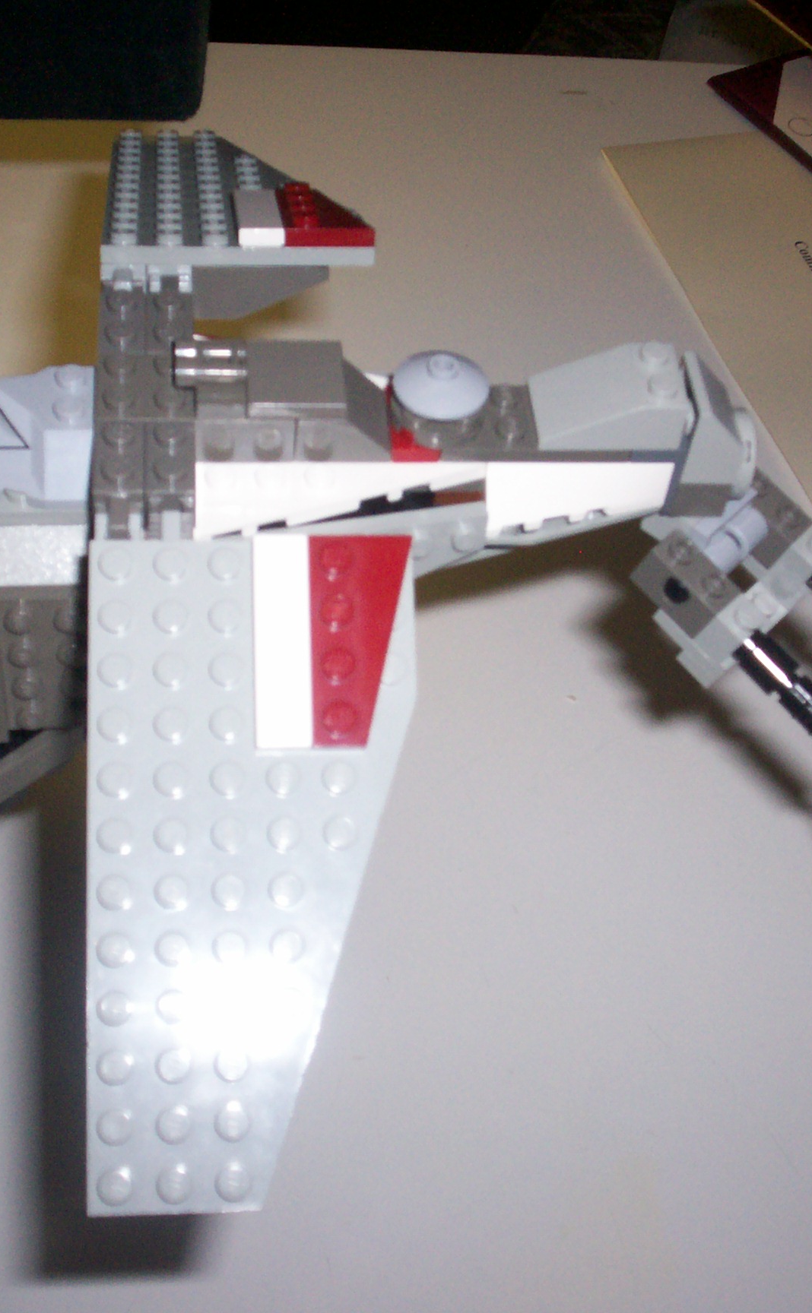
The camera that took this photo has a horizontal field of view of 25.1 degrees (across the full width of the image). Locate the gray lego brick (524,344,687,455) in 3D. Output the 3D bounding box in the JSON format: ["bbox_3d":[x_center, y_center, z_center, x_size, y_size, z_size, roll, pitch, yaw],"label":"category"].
[{"bbox_3d":[0.033,-0.044,0.304,0.024,0.011,0.016,-1,51,-6],"label":"gray lego brick"}]

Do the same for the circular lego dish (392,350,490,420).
[{"bbox_3d":[0.006,-0.046,0.299,0.016,0.005,0.016,3,50,-4],"label":"circular lego dish"}]

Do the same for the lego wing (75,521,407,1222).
[{"bbox_3d":[-0.021,0.030,0.261,0.048,0.008,0.096,0,78,-9],"label":"lego wing"}]

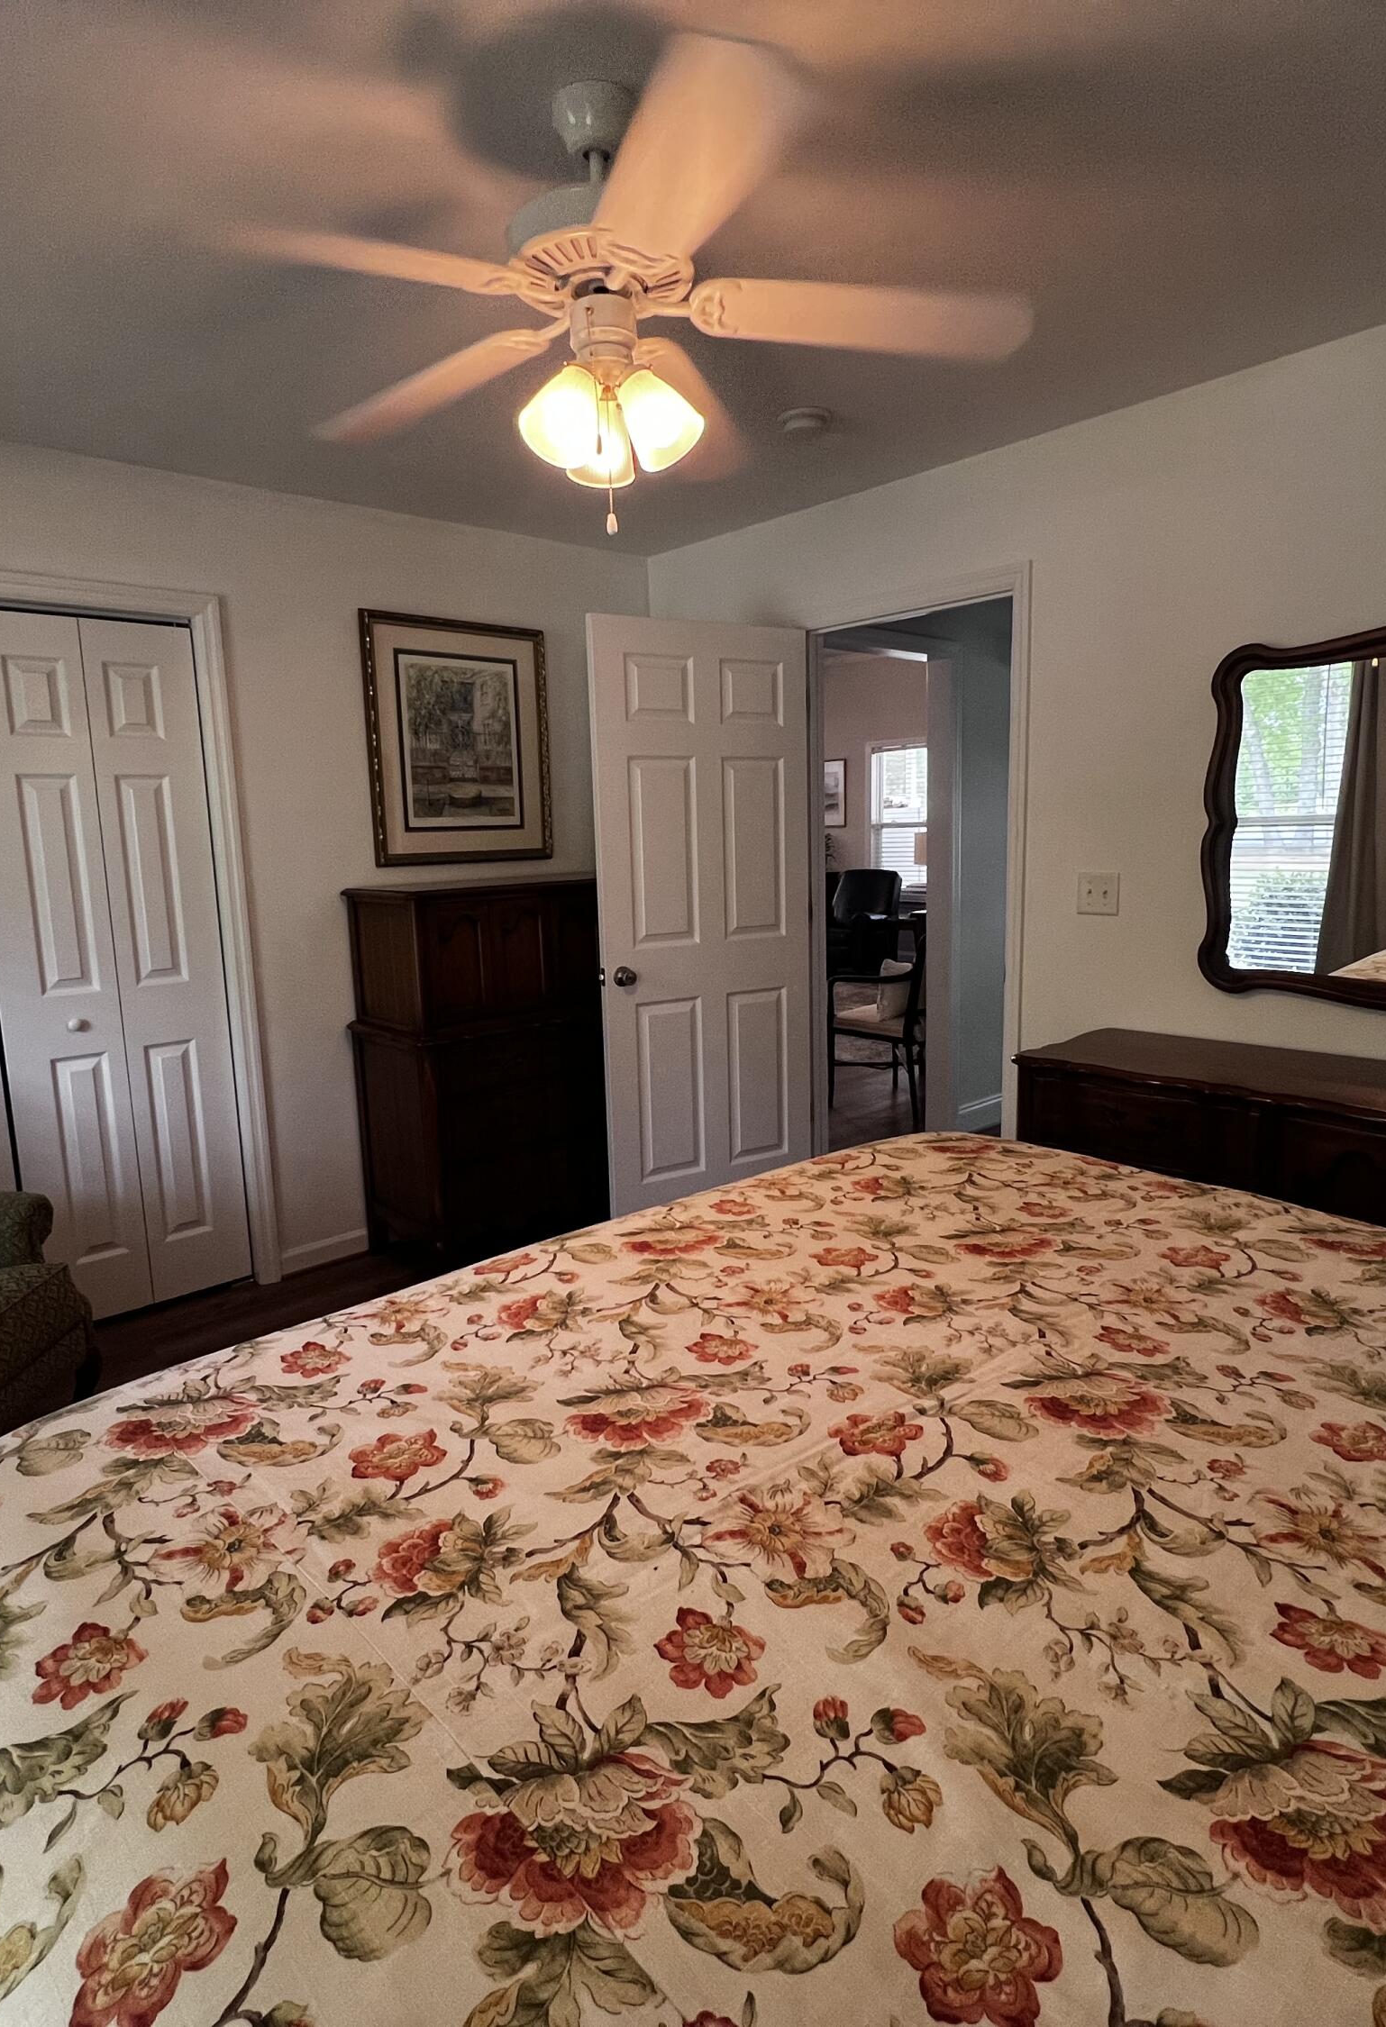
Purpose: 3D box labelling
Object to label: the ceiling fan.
[{"bbox_3d":[-0.138,-1.038,1.529,1.270,0.555,1.270,-9,13,-38],"label":"ceiling fan"}]

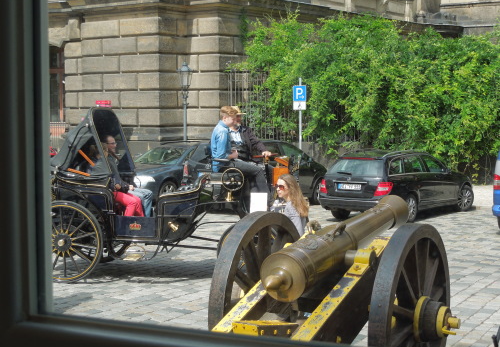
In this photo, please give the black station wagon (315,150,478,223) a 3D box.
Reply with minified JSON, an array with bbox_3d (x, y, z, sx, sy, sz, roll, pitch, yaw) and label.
[{"bbox_3d":[3.392,0.214,19.675,1.780,1.460,4.600,3,4,37],"label":"black station wagon"}]

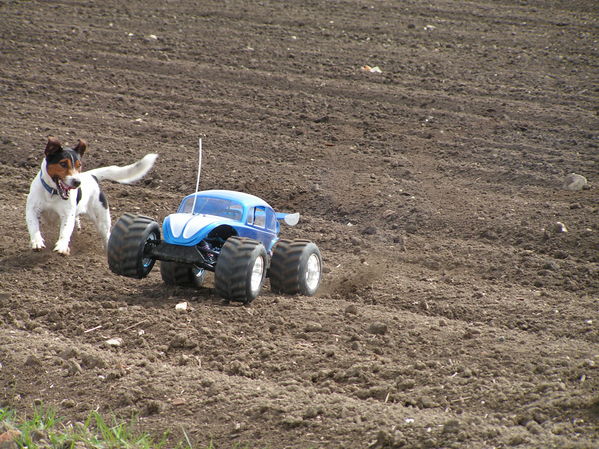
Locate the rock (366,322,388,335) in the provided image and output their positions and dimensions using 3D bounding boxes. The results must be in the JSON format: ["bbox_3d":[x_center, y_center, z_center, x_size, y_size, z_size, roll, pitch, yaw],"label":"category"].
[{"bbox_3d":[0.191,0.254,10.925,0.049,0.027,0.039,0,6,0],"label":"rock"}]

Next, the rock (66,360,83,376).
[{"bbox_3d":[-0.587,0.376,11.696,0.041,0.039,0.034,0,5,0],"label":"rock"}]

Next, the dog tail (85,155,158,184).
[{"bbox_3d":[-0.597,-0.185,15.100,0.245,0.100,0.070,-2,6,-16],"label":"dog tail"}]

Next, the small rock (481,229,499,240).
[{"bbox_3d":[0.649,0.034,15.297,0.059,0.037,0.051,0,5,0],"label":"small rock"}]

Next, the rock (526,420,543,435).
[{"bbox_3d":[0.557,0.481,10.629,0.037,0.030,0.031,0,5,0],"label":"rock"}]

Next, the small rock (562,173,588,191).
[{"bbox_3d":[0.898,-0.138,14.579,0.078,0.052,0.062,0,6,0],"label":"small rock"}]

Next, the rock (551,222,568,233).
[{"bbox_3d":[0.906,0.010,15.578,0.057,0.031,0.049,0,5,0],"label":"rock"}]

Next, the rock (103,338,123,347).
[{"bbox_3d":[-0.444,0.281,10.700,0.042,0.017,0.033,0,6,0],"label":"rock"}]

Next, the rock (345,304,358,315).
[{"bbox_3d":[0.132,0.215,11.313,0.032,0.022,0.026,0,6,0],"label":"rock"}]

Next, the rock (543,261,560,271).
[{"bbox_3d":[0.693,0.113,12.297,0.045,0.024,0.036,0,6,0],"label":"rock"}]

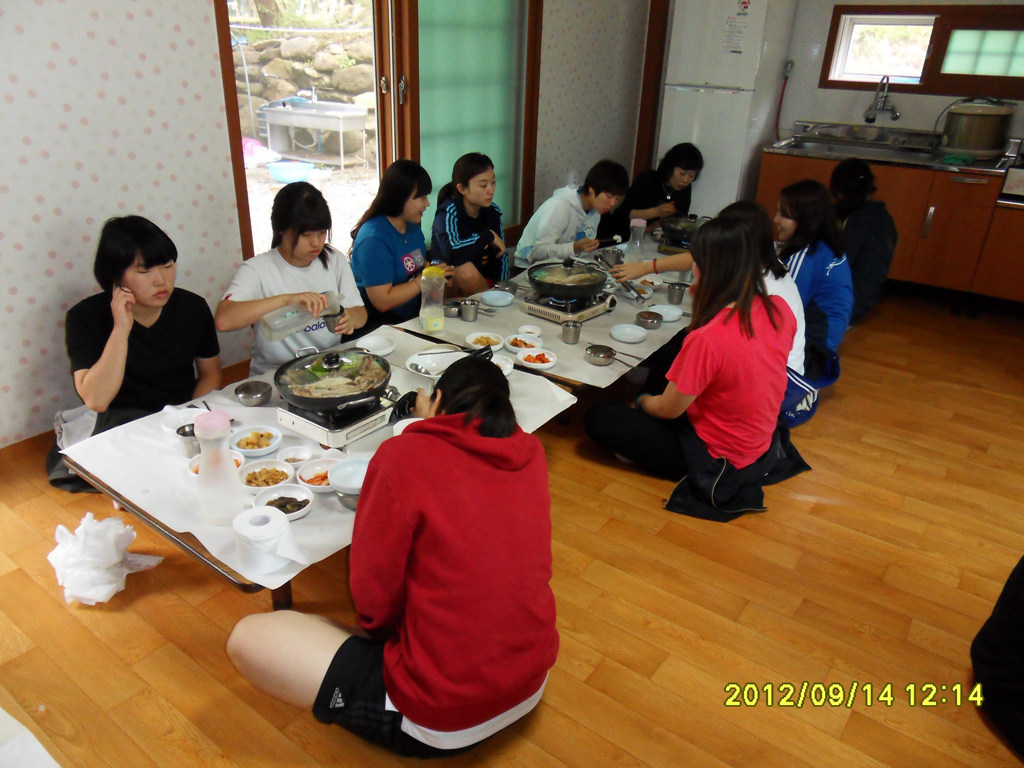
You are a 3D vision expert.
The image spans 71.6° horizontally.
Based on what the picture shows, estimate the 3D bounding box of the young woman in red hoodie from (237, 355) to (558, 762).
[{"bbox_3d":[-0.181,0.291,1.456,0.660,0.770,0.660,-20,33,-40],"label":"young woman in red hoodie"}]

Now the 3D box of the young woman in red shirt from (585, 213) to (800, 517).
[{"bbox_3d":[0.582,-0.132,2.319,0.620,0.840,0.660,-20,33,-40],"label":"young woman in red shirt"}]

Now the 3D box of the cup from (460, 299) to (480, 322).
[{"bbox_3d":[-0.158,-0.284,2.719,0.073,0.072,0.073,2,24,-1],"label":"cup"}]

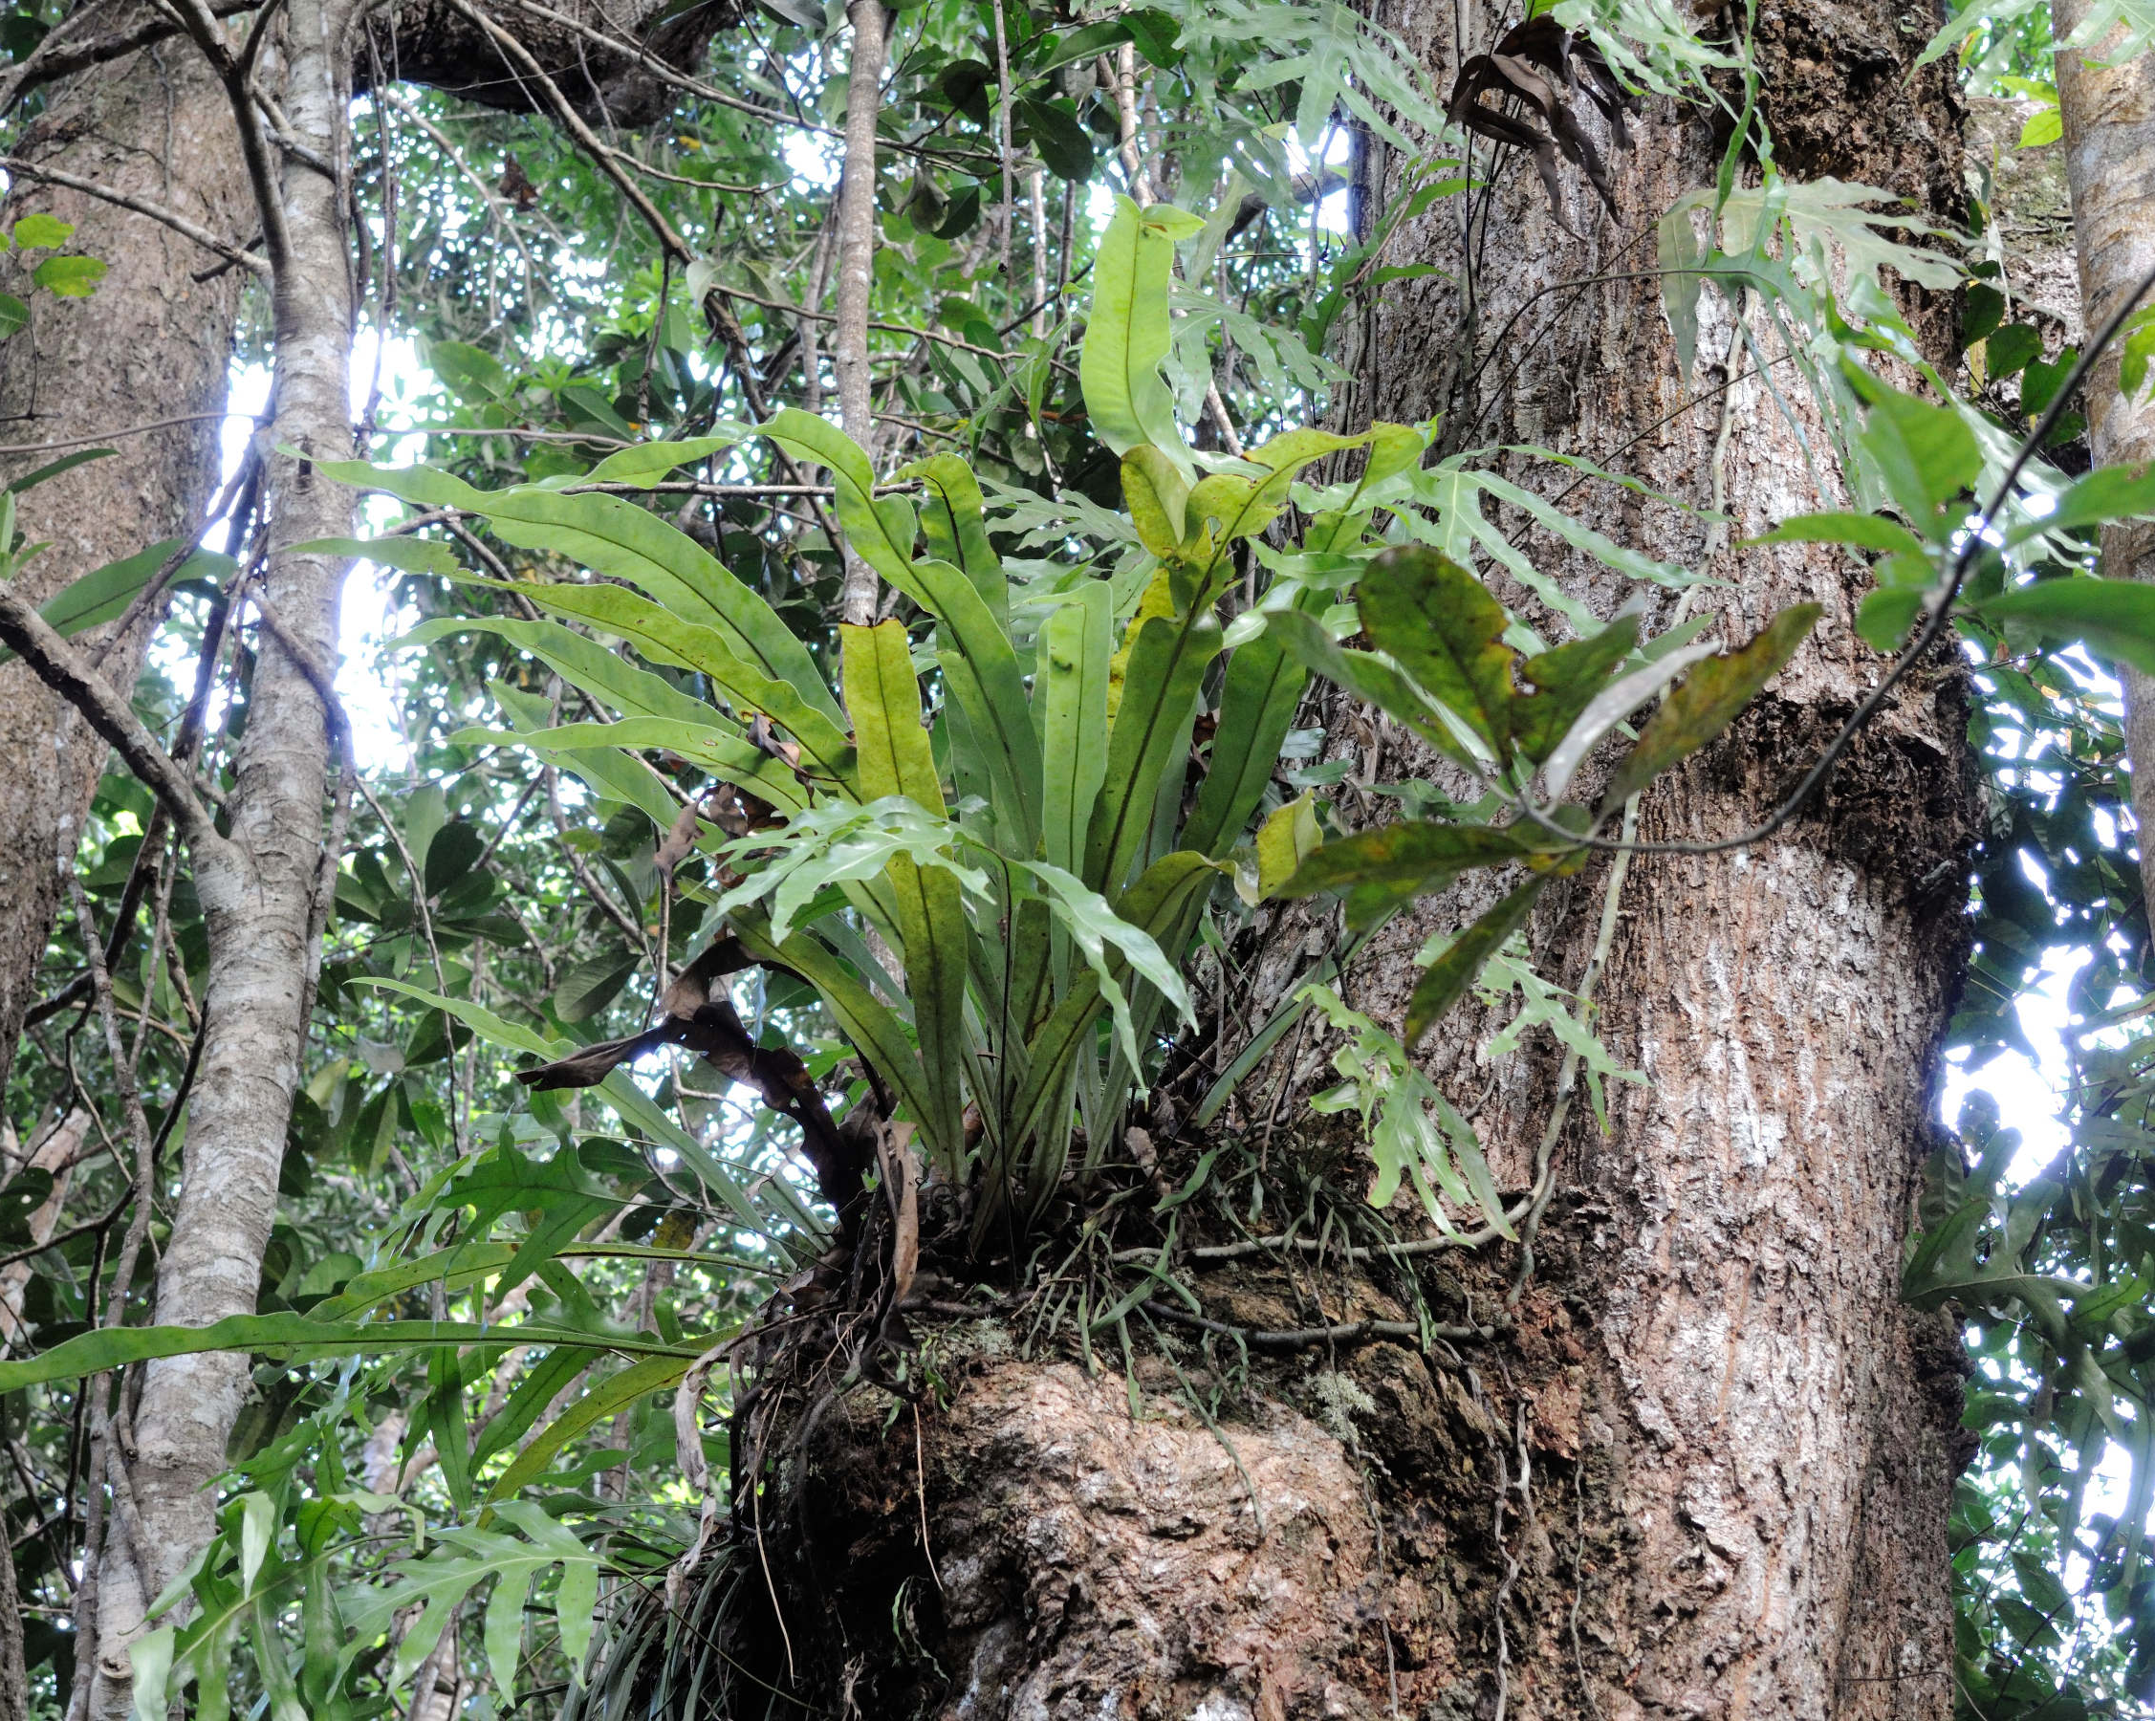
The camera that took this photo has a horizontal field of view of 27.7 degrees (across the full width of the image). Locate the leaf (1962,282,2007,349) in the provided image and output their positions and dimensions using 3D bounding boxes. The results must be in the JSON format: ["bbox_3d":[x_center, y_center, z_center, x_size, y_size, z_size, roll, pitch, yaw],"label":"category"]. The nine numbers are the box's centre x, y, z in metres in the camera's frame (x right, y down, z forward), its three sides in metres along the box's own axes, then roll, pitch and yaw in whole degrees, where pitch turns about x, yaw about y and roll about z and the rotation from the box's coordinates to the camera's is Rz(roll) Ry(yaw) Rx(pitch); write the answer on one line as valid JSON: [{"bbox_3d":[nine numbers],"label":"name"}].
[{"bbox_3d":[0.975,-0.586,4.700,0.048,0.073,0.040,-5,-22,13],"label":"leaf"}]

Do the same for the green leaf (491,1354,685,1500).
[{"bbox_3d":[-0.471,0.545,4.200,0.244,0.041,0.060,-38,7,-11],"label":"green leaf"}]

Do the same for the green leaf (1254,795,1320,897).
[{"bbox_3d":[0.193,-0.013,4.050,0.056,0.100,0.040,11,-8,0],"label":"green leaf"}]

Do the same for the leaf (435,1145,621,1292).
[{"bbox_3d":[-0.527,0.343,4.200,0.193,0.146,0.070,6,6,-8],"label":"leaf"}]

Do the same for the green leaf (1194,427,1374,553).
[{"bbox_3d":[0.194,-0.347,4.100,0.193,0.076,0.070,-36,11,6],"label":"green leaf"}]

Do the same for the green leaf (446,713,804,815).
[{"bbox_3d":[-0.434,-0.093,4.200,0.354,0.052,0.080,10,11,-6],"label":"green leaf"}]

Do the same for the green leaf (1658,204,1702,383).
[{"bbox_3d":[0.578,-0.545,4.200,0.038,0.179,0.030,-5,0,9],"label":"green leaf"}]

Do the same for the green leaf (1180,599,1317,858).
[{"bbox_3d":[0.162,-0.125,4.150,0.068,0.259,0.060,23,-6,-3],"label":"green leaf"}]

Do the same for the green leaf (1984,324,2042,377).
[{"bbox_3d":[1.006,-0.548,4.700,0.062,0.062,0.040,-5,-22,14],"label":"green leaf"}]

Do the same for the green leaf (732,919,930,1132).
[{"bbox_3d":[-0.234,0.156,4.150,0.048,0.276,0.060,-41,0,4],"label":"green leaf"}]

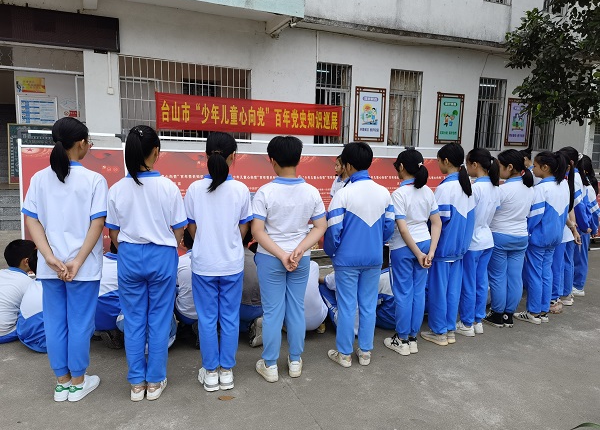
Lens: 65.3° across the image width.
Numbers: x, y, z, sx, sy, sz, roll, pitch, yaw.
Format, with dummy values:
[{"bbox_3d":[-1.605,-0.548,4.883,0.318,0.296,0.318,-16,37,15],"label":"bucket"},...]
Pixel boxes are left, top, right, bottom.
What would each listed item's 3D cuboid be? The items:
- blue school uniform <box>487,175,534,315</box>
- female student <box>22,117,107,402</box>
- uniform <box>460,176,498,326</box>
[{"bbox_3d":[1.715,0.270,3.956,0.420,1.192,0.300,-3,10,-28],"label":"blue school uniform"},{"bbox_3d":[-1.315,0.256,2.670,0.460,1.604,0.330,2,9,2],"label":"female student"},{"bbox_3d":[1.406,0.301,3.784,0.410,1.224,0.280,-4,10,-32],"label":"uniform"}]

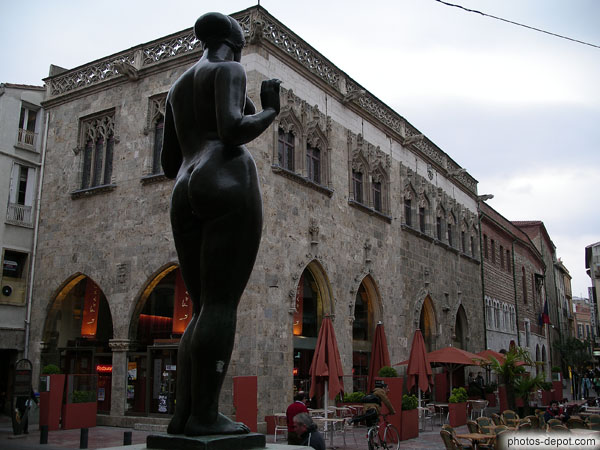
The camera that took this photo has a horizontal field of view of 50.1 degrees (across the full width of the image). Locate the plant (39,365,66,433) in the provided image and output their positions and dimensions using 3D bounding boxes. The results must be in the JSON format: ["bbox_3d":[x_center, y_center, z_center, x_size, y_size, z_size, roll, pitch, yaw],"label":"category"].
[{"bbox_3d":[-8.758,6.125,22.832,0.560,2.243,0.560,-8,-14,32],"label":"plant"}]

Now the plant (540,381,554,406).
[{"bbox_3d":[14.380,9.772,37.261,0.750,1.434,0.820,-8,-15,31],"label":"plant"}]

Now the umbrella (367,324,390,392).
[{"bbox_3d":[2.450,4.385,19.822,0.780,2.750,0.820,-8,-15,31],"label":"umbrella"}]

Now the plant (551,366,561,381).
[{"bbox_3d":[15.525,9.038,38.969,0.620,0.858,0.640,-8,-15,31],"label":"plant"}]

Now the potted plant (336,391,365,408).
[{"bbox_3d":[1.783,6.427,22.636,0.650,1.100,1.150,-8,-15,31],"label":"potted plant"}]

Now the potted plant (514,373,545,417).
[{"bbox_3d":[9.344,6.935,26.112,1.200,1.811,1.250,-8,-15,31],"label":"potted plant"}]

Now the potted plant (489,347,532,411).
[{"bbox_3d":[8.249,6.237,25.540,1.700,2.746,1.700,-8,-15,31],"label":"potted plant"}]

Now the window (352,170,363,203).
[{"bbox_3d":[2.308,-1.539,26.489,0.250,1.340,0.900,-8,-15,31],"label":"window"}]

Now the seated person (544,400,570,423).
[{"bbox_3d":[6.998,5.417,17.317,0.620,1.280,0.800,-3,-13,14],"label":"seated person"}]

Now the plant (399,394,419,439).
[{"bbox_3d":[3.331,6.000,20.108,0.340,1.327,1.180,-8,-14,32],"label":"plant"}]

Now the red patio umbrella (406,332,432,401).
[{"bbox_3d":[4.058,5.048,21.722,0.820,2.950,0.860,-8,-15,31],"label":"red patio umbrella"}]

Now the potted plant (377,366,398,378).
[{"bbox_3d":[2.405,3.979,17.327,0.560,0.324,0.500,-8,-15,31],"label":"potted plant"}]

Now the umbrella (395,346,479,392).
[{"bbox_3d":[6.095,6.315,25.545,3.400,3.026,3.400,-8,-14,32],"label":"umbrella"}]

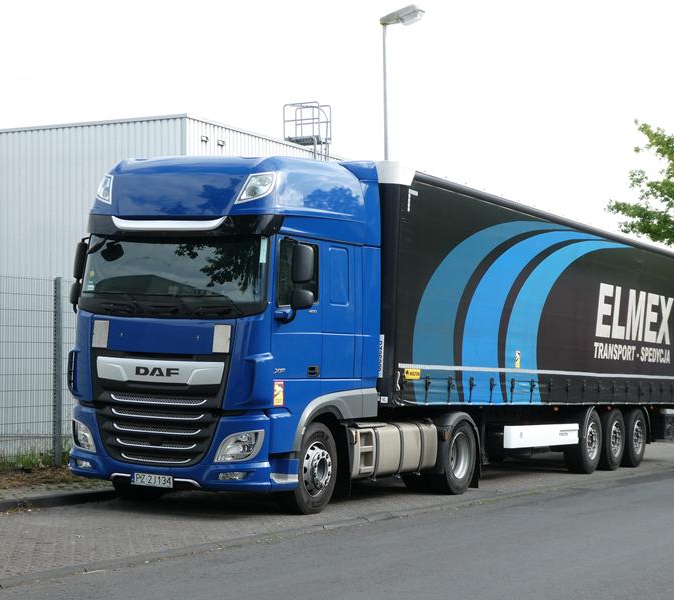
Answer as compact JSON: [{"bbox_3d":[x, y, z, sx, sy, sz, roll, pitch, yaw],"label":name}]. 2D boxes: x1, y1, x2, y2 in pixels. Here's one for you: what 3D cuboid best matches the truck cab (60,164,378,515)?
[{"bbox_3d":[-1.226,0.319,16.648,2.720,3.920,2.620,2,-3,28],"label":"truck cab"}]

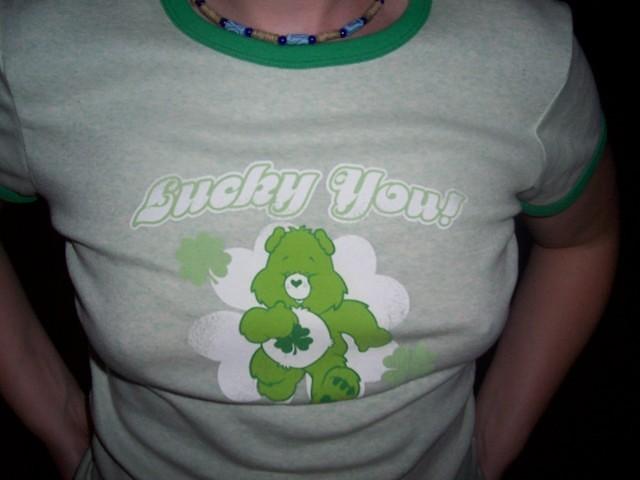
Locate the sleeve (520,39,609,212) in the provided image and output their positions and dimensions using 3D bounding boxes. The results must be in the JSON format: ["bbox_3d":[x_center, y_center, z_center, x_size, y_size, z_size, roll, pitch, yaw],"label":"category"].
[{"bbox_3d":[0.203,-0.099,0.595,0.098,0.165,0.130,0,7,0],"label":"sleeve"}]

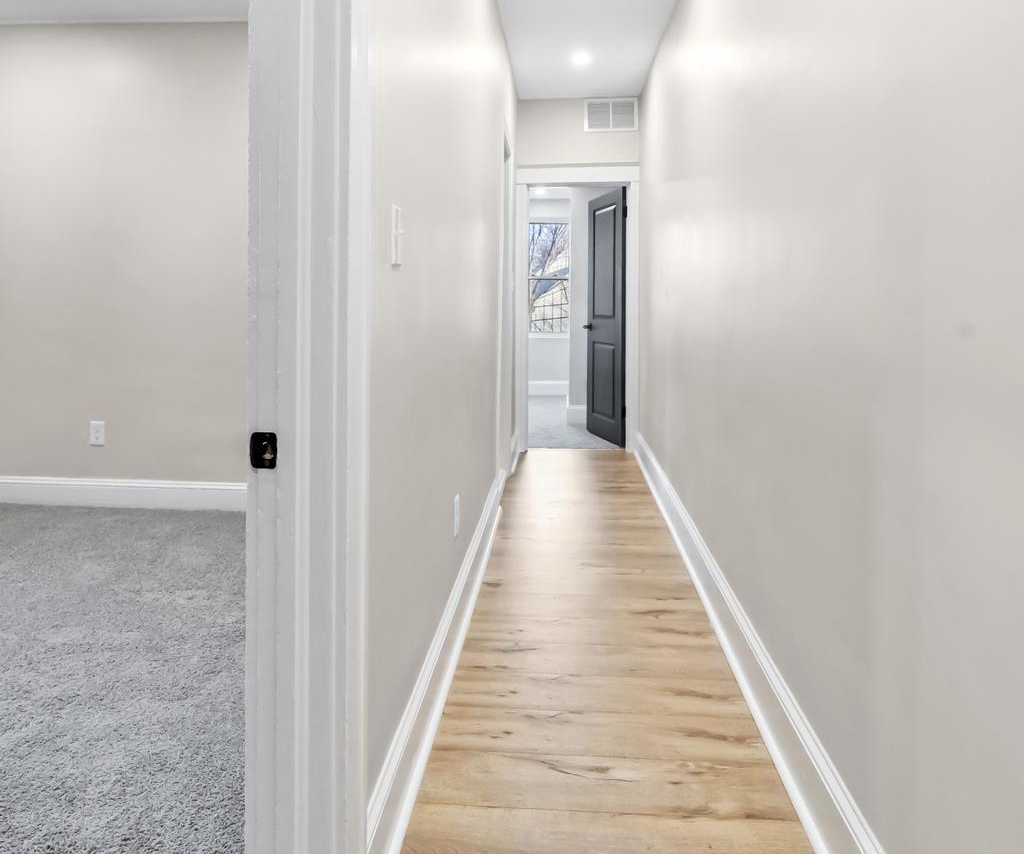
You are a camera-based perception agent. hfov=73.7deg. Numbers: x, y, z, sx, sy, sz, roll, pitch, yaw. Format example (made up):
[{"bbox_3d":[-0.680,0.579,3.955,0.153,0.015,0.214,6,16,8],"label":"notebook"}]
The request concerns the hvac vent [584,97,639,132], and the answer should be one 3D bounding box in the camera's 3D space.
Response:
[{"bbox_3d":[0.766,-2.418,5.280,0.415,0.265,0.030,0,5,4],"label":"hvac vent"}]

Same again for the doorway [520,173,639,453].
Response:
[{"bbox_3d":[0.531,-0.892,5.340,0.920,2.170,0.160,0,5,4],"label":"doorway"}]

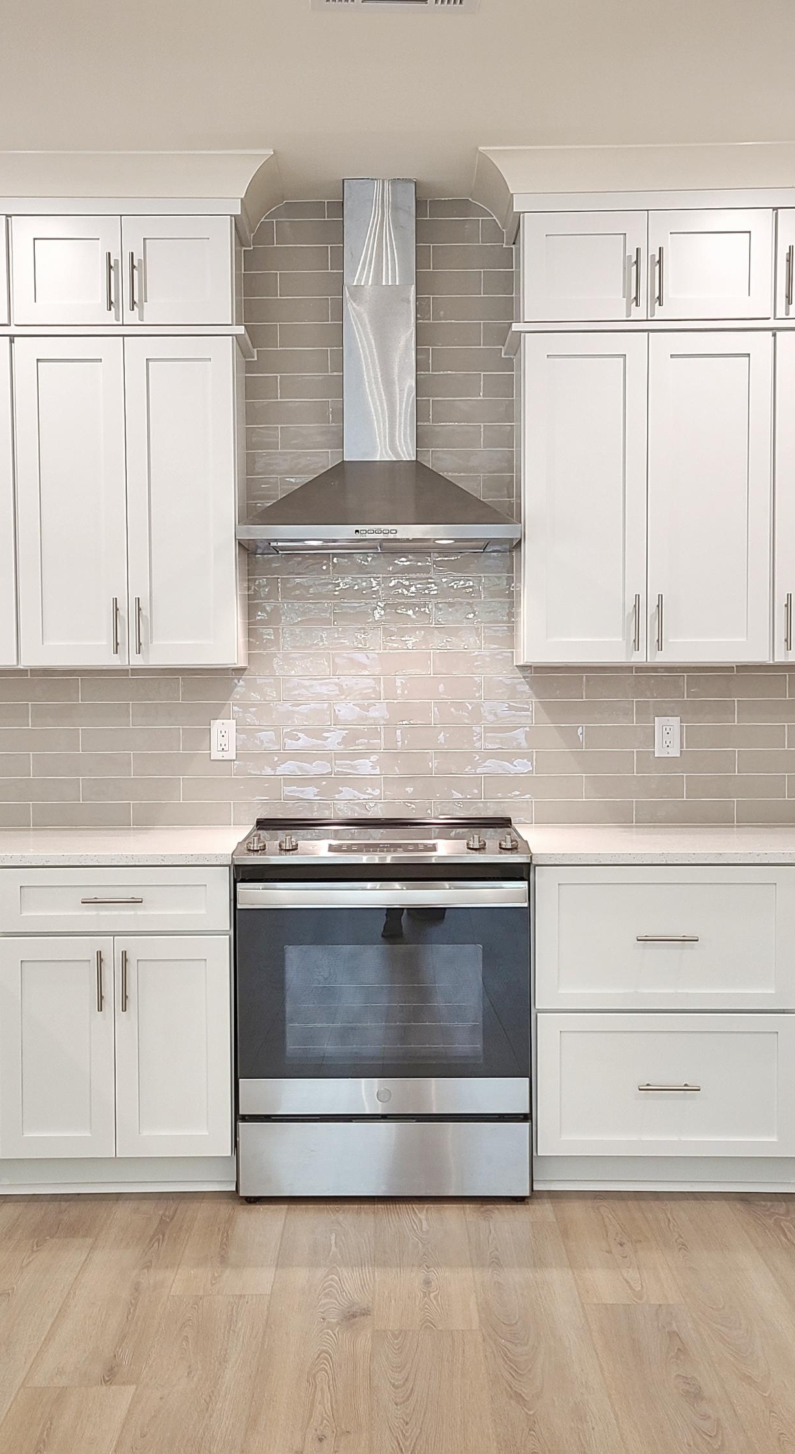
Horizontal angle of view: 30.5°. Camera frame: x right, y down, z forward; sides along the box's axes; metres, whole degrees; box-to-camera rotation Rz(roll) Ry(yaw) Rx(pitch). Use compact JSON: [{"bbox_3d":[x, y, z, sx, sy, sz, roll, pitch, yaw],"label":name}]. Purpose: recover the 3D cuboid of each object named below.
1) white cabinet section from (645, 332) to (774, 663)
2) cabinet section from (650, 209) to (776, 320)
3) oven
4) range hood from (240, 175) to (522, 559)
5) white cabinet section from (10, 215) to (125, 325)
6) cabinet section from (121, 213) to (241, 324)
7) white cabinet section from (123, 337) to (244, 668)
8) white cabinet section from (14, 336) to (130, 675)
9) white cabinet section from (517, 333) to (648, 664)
[{"bbox_3d":[0.860,-0.635,4.153,0.345,0.908,0.330,0,3,0],"label":"white cabinet section"},{"bbox_3d":[0.852,-1.262,4.114,0.341,0.298,0.315,0,3,0],"label":"cabinet section"},{"bbox_3d":[-0.032,0.761,4.014,0.759,0.935,0.665,0,2,0],"label":"oven"},{"bbox_3d":[-0.049,-1.004,4.066,0.751,1.010,0.484,0,2,0],"label":"range hood"},{"bbox_3d":[-0.896,-1.254,4.128,0.301,0.298,0.315,0,3,0],"label":"white cabinet section"},{"bbox_3d":[-0.593,-1.256,4.130,0.309,0.302,0.330,0,3,0],"label":"cabinet section"},{"bbox_3d":[-0.587,-0.627,4.162,0.312,0.908,0.330,0,3,0],"label":"white cabinet section"},{"bbox_3d":[-0.890,-0.626,4.158,0.306,0.904,0.315,0,3,0],"label":"white cabinet section"},{"bbox_3d":[0.520,-0.633,4.146,0.341,0.904,0.315,0,3,0],"label":"white cabinet section"}]

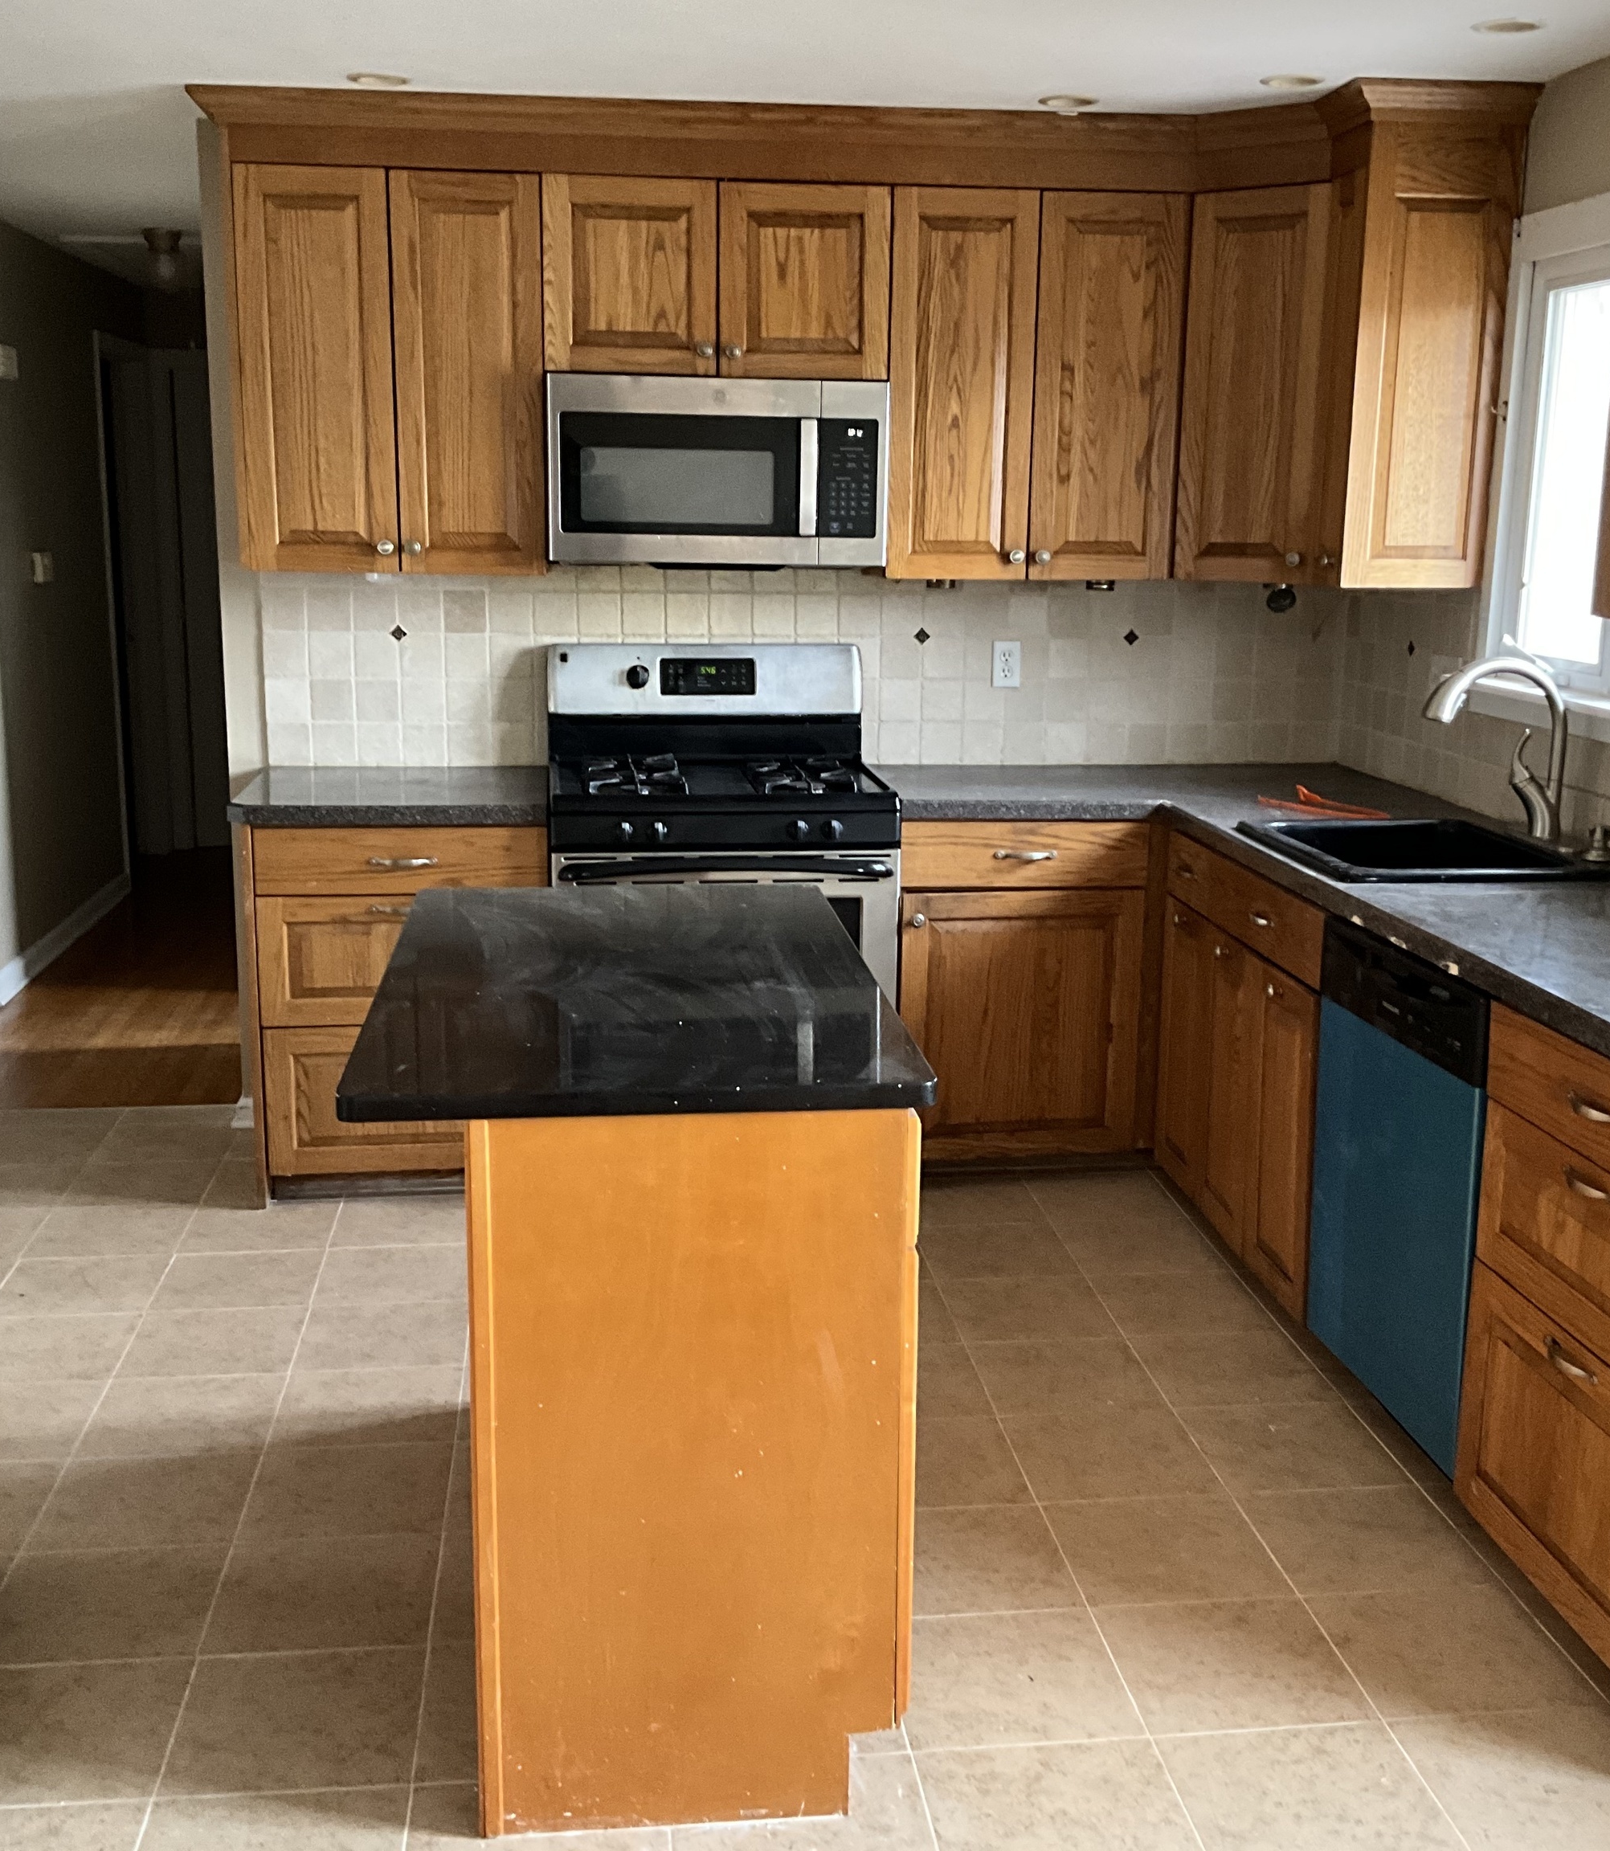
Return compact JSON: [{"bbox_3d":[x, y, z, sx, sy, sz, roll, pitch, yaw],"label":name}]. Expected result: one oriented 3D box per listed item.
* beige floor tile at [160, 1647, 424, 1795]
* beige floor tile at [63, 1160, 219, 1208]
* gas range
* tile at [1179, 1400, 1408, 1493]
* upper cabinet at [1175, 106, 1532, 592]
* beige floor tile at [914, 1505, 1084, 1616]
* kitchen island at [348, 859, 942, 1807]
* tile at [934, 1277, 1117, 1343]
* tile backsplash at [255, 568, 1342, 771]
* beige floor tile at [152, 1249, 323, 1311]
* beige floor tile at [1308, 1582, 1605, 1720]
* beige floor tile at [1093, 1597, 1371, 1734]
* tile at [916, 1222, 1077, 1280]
[{"bbox_3d":[-0.649,1.025,2.665,0.305,0.010,0.305,-1,12,-6],"label":"beige floor tile"},{"bbox_3d":[-1.499,0.591,4.691,0.305,0.010,0.305,-1,12,-6],"label":"beige floor tile"},{"bbox_3d":[-0.203,-0.028,4.864,0.760,1.190,0.670,-1,12,-6],"label":"gas range"},{"bbox_3d":[0.809,0.865,3.419,0.305,0.010,0.305,-1,12,-6],"label":"tile"},{"bbox_3d":[1.159,-1.256,4.707,0.537,0.928,0.779,-1,12,-7],"label":"upper cabinet"},{"bbox_3d":[0.233,0.939,3.049,0.305,0.010,0.305,-1,12,-6],"label":"beige floor tile"},{"bbox_3d":[-0.243,0.500,2.912,0.654,0.901,1.185,-1,12,-6],"label":"kitchen island"},{"bbox_3d":[0.447,0.763,4.076,0.310,0.010,0.310,-1,12,-6],"label":"tile"},{"bbox_3d":[0.035,-0.636,5.118,2.697,0.479,0.015,-1,12,-6],"label":"tile backsplash"},{"bbox_3d":[-1.127,0.713,4.128,0.305,0.010,0.305,-1,12,-6],"label":"beige floor tile"},{"bbox_3d":[0.878,0.991,2.815,0.305,0.010,0.305,-1,12,-6],"label":"beige floor tile"},{"bbox_3d":[0.589,1.027,2.869,0.311,0.010,0.311,-1,12,-6],"label":"beige floor tile"},{"bbox_3d":[0.412,0.698,4.381,0.310,0.010,0.310,-1,12,-6],"label":"tile"}]

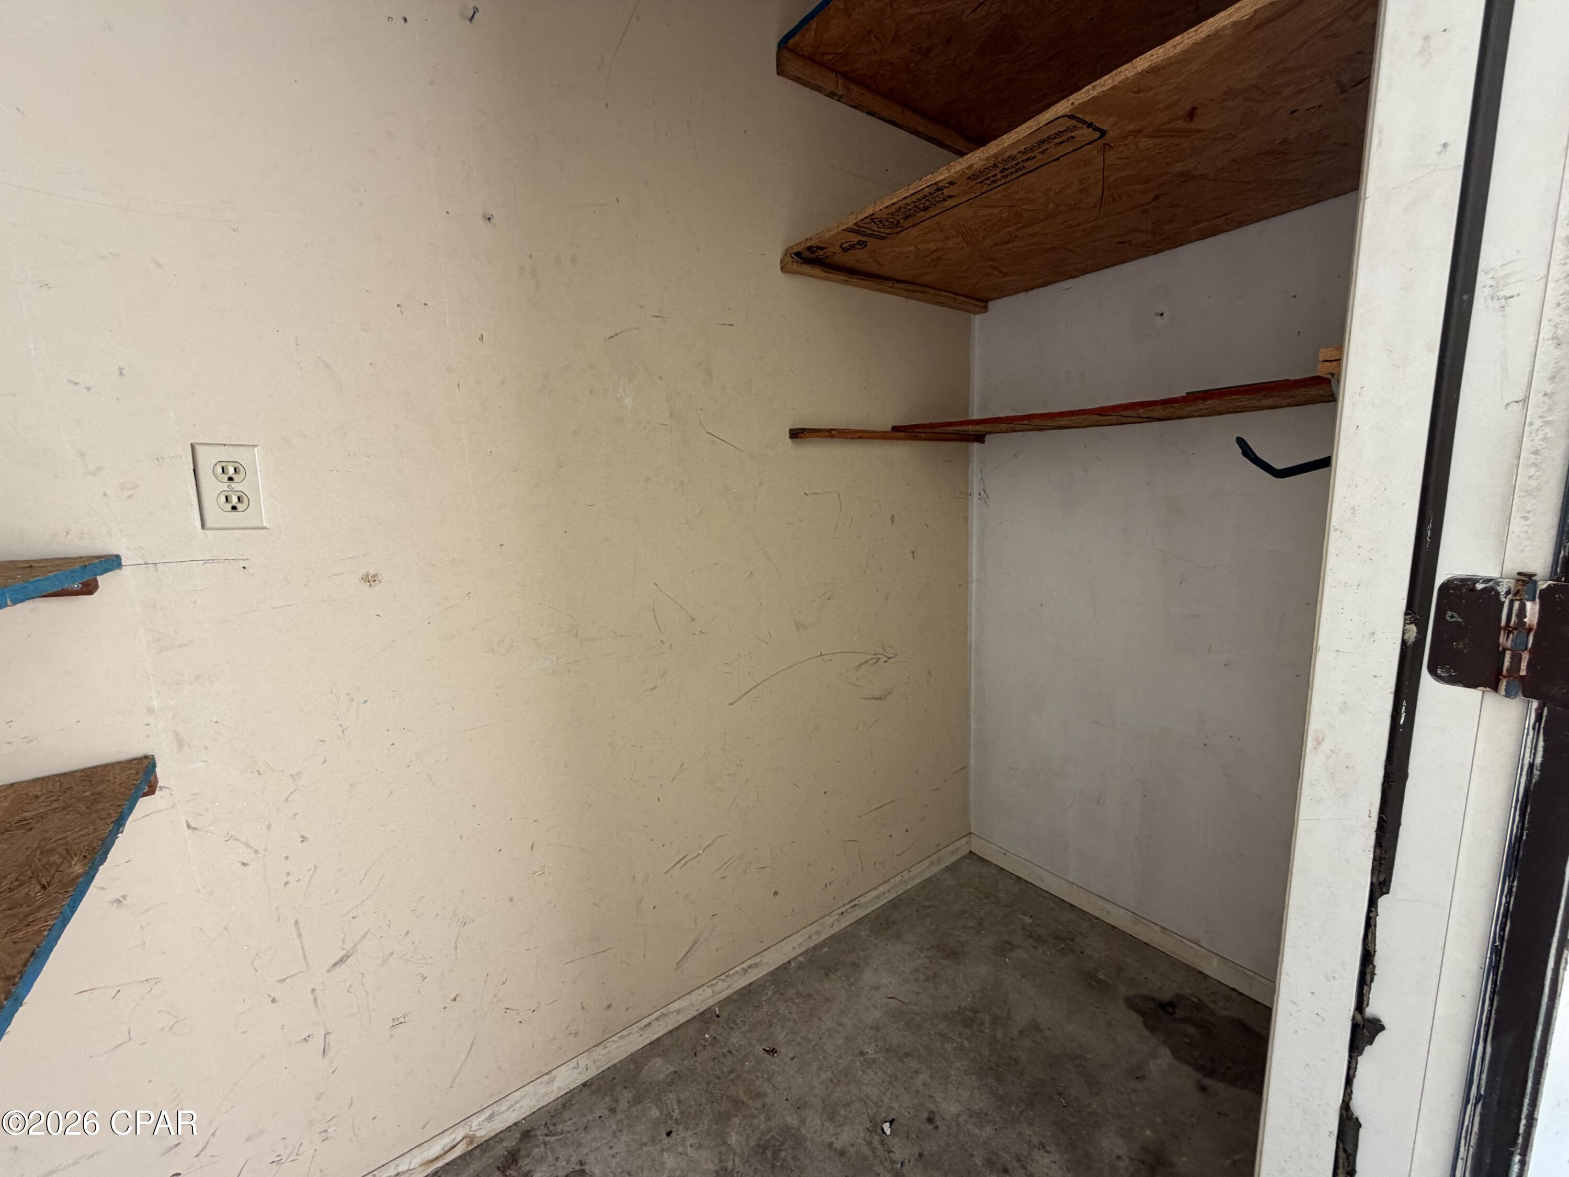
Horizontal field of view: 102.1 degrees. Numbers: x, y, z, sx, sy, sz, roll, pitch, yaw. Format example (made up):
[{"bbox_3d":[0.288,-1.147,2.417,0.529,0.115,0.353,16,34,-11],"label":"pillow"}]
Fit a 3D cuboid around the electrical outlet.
[{"bbox_3d":[-0.755,-0.138,0.867,0.070,0.114,0.007,-6,10,-36],"label":"electrical outlet"}]

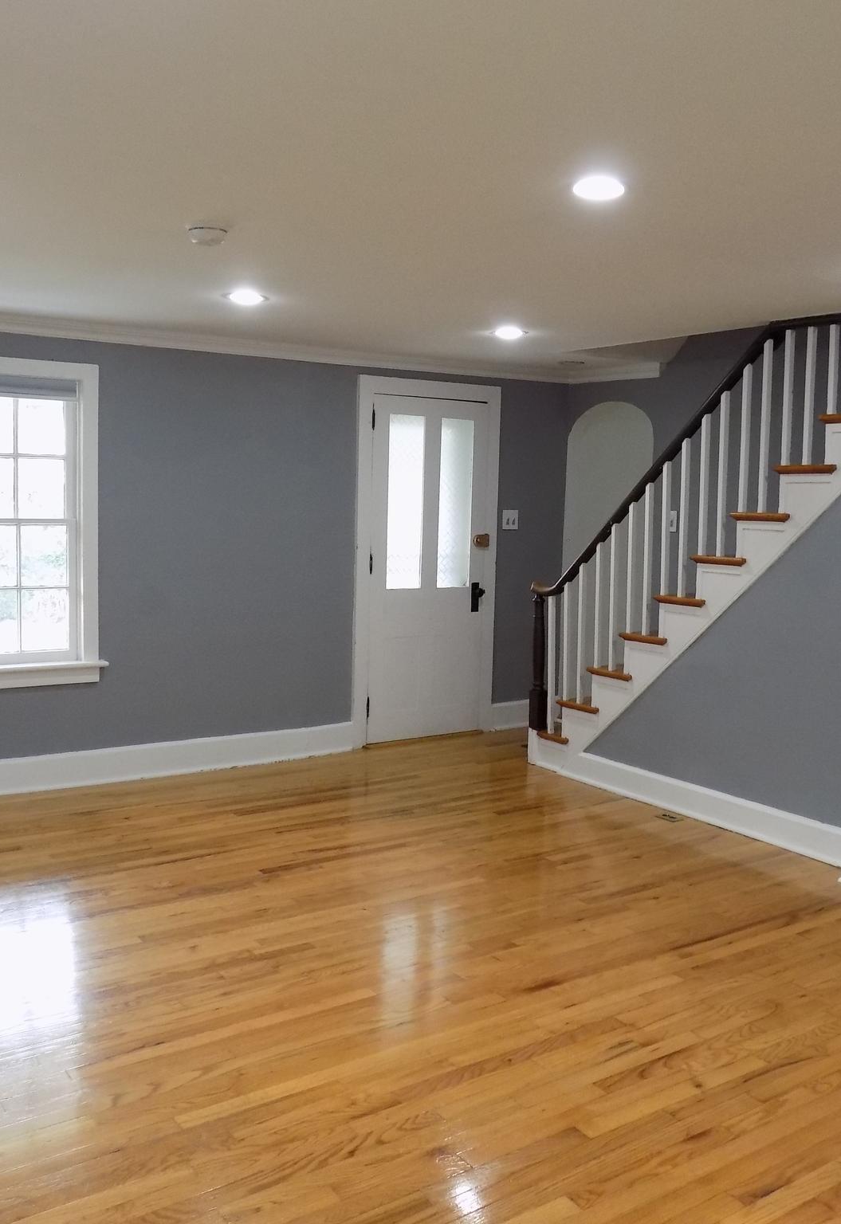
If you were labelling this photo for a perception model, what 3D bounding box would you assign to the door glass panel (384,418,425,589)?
[{"bbox_3d":[-0.084,-0.631,6.282,0.240,1.001,0.023,-3,7,-34],"label":"door glass panel"}]

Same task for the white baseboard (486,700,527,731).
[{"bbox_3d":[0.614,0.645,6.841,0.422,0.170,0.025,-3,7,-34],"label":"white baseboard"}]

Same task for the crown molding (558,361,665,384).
[{"bbox_3d":[1.120,-1.419,6.451,0.068,0.095,0.786,-3,7,-34],"label":"crown molding"}]

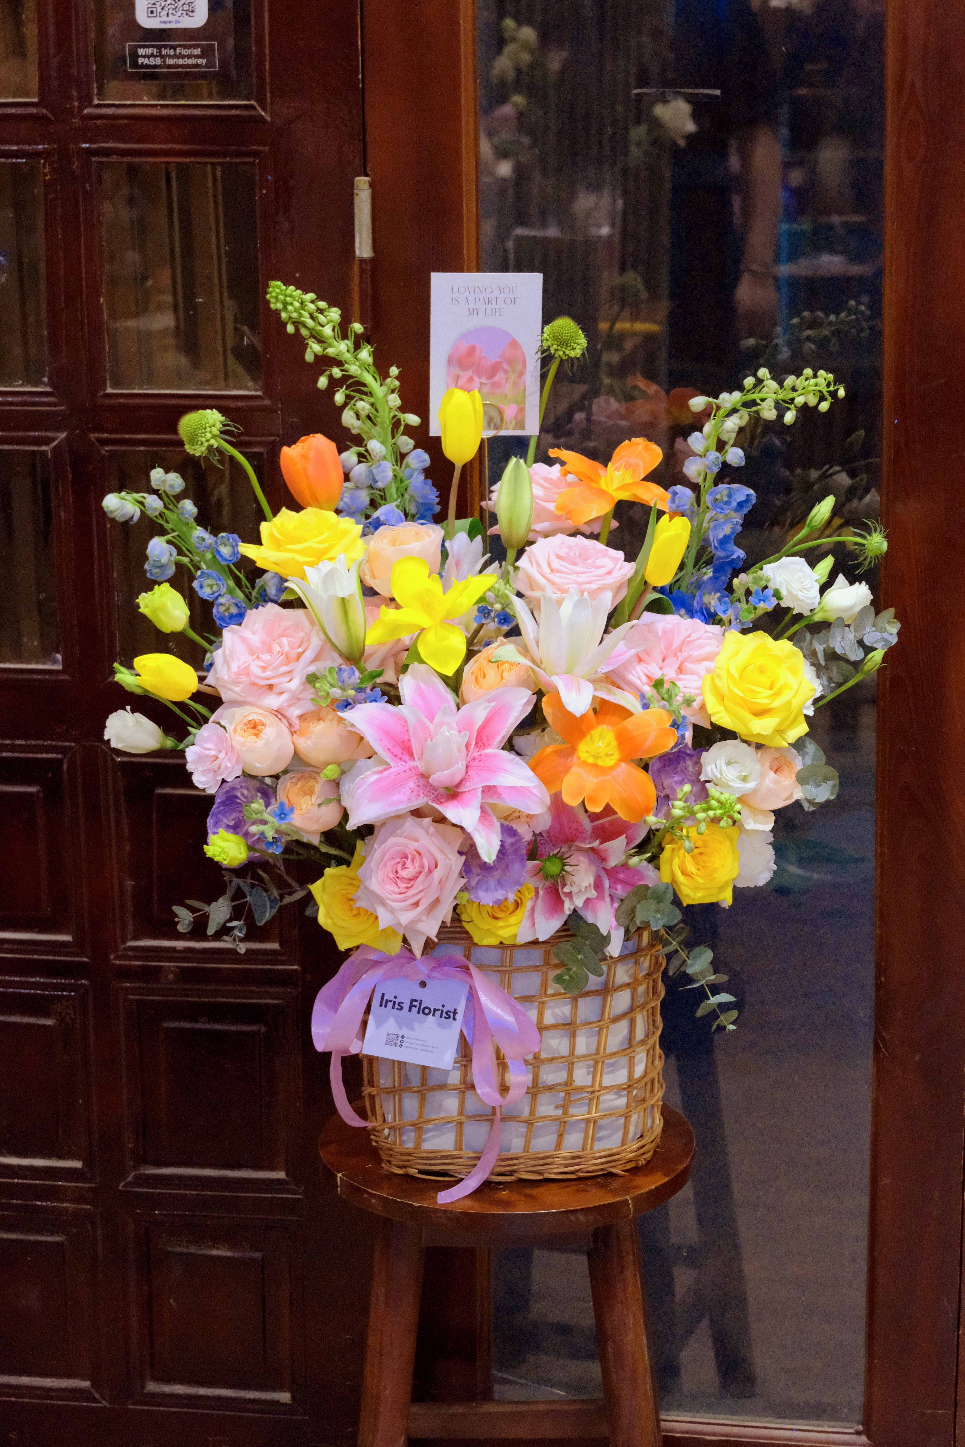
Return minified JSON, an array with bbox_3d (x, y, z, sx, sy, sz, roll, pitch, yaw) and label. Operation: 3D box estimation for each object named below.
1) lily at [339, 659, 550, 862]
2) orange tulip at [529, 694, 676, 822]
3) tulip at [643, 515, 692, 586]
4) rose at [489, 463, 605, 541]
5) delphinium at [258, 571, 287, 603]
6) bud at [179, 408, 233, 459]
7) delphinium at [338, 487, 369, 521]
[{"bbox_3d":[-0.031,0.032,2.500,0.170,0.160,0.090,0,-12,3],"label":"lily"},{"bbox_3d":[0.100,0.028,2.510,0.120,0.108,0.062,-2,-14,-3],"label":"orange tulip"},{"bbox_3d":[0.154,-0.144,2.510,0.034,0.062,0.034,20,12,0],"label":"tulip"},{"bbox_3d":[0.056,-0.191,2.610,0.100,0.072,0.095,-1,22,0],"label":"rose"},{"bbox_3d":[-0.181,-0.118,2.610,0.027,0.029,0.026,-4,12,-11],"label":"delphinium"},{"bbox_3d":[-0.233,-0.243,2.531,0.041,0.039,0.040,12,-1,43],"label":"bud"},{"bbox_3d":[-0.108,-0.183,2.520,0.028,0.030,0.027,2,-5,12],"label":"delphinium"}]

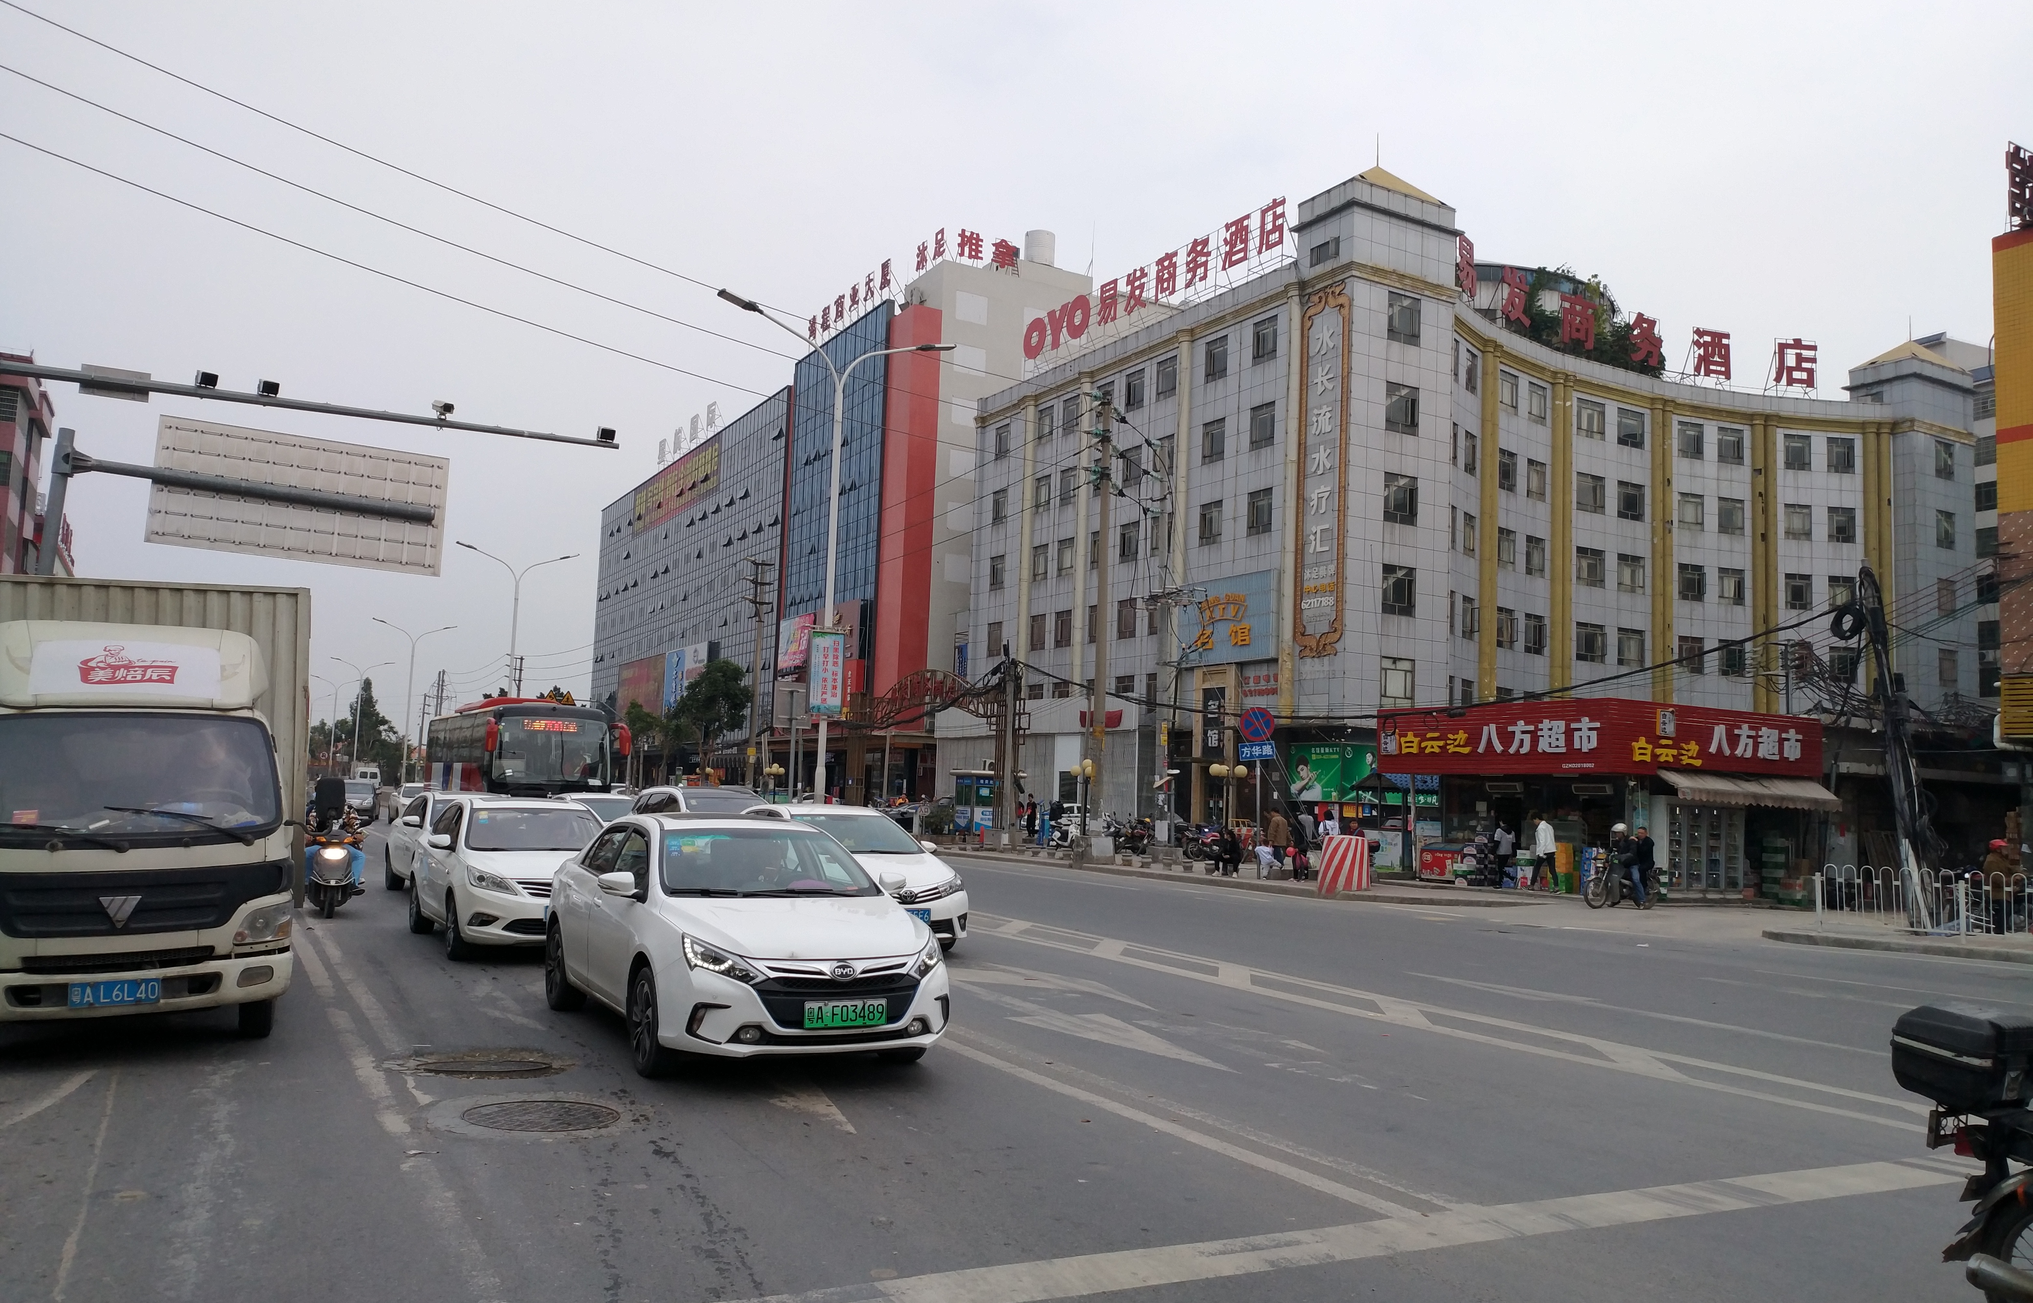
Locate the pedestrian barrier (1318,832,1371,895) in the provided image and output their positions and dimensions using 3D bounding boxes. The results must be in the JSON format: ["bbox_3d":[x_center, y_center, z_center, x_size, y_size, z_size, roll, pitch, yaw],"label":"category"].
[{"bbox_3d":[6.267,4.076,30.300,0.980,1.100,0.900,1,-5,12],"label":"pedestrian barrier"}]

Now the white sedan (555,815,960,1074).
[{"bbox_3d":[-1.975,1.864,10.813,1.790,1.470,4.740,5,-6,-26],"label":"white sedan"}]

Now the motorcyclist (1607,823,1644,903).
[{"bbox_3d":[11.547,4.025,30.100,0.700,1.600,0.600,4,-6,-20],"label":"motorcyclist"}]

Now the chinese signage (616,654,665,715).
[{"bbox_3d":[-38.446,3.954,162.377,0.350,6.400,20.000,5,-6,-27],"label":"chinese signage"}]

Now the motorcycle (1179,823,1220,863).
[{"bbox_3d":[5.729,5.794,47.485,1.950,1.070,0.750,5,-6,-27],"label":"motorcycle"}]

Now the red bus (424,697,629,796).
[{"bbox_3d":[-12.228,3.065,38.090,2.600,3.380,10.600,5,-6,-27],"label":"red bus"}]

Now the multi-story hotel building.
[{"bbox_3d":[22.376,-2.851,78.129,40.500,25.500,29.500,5,-6,-27],"label":"multi-story hotel building"}]

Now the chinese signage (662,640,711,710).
[{"bbox_3d":[-30.727,2.724,147.281,0.350,6.200,15.300,5,-6,-27],"label":"chinese signage"}]

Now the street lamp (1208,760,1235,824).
[{"bbox_3d":[6.325,4.897,47.775,1.150,2.947,1.000,5,-6,-27],"label":"street lamp"}]

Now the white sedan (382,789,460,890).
[{"bbox_3d":[-7.784,2.735,22.547,1.800,1.470,4.600,5,-6,-27],"label":"white sedan"}]

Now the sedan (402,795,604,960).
[{"bbox_3d":[-5.014,2.269,16.318,1.820,1.490,4.620,5,-6,-27],"label":"sedan"}]

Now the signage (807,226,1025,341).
[{"bbox_3d":[-8.505,-25.848,114.628,6.000,3.600,21.000,5,-6,-27],"label":"signage"}]

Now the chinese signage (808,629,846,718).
[{"bbox_3d":[-3.314,0.389,27.852,0.600,1.500,0.250,5,-6,-27],"label":"chinese signage"}]

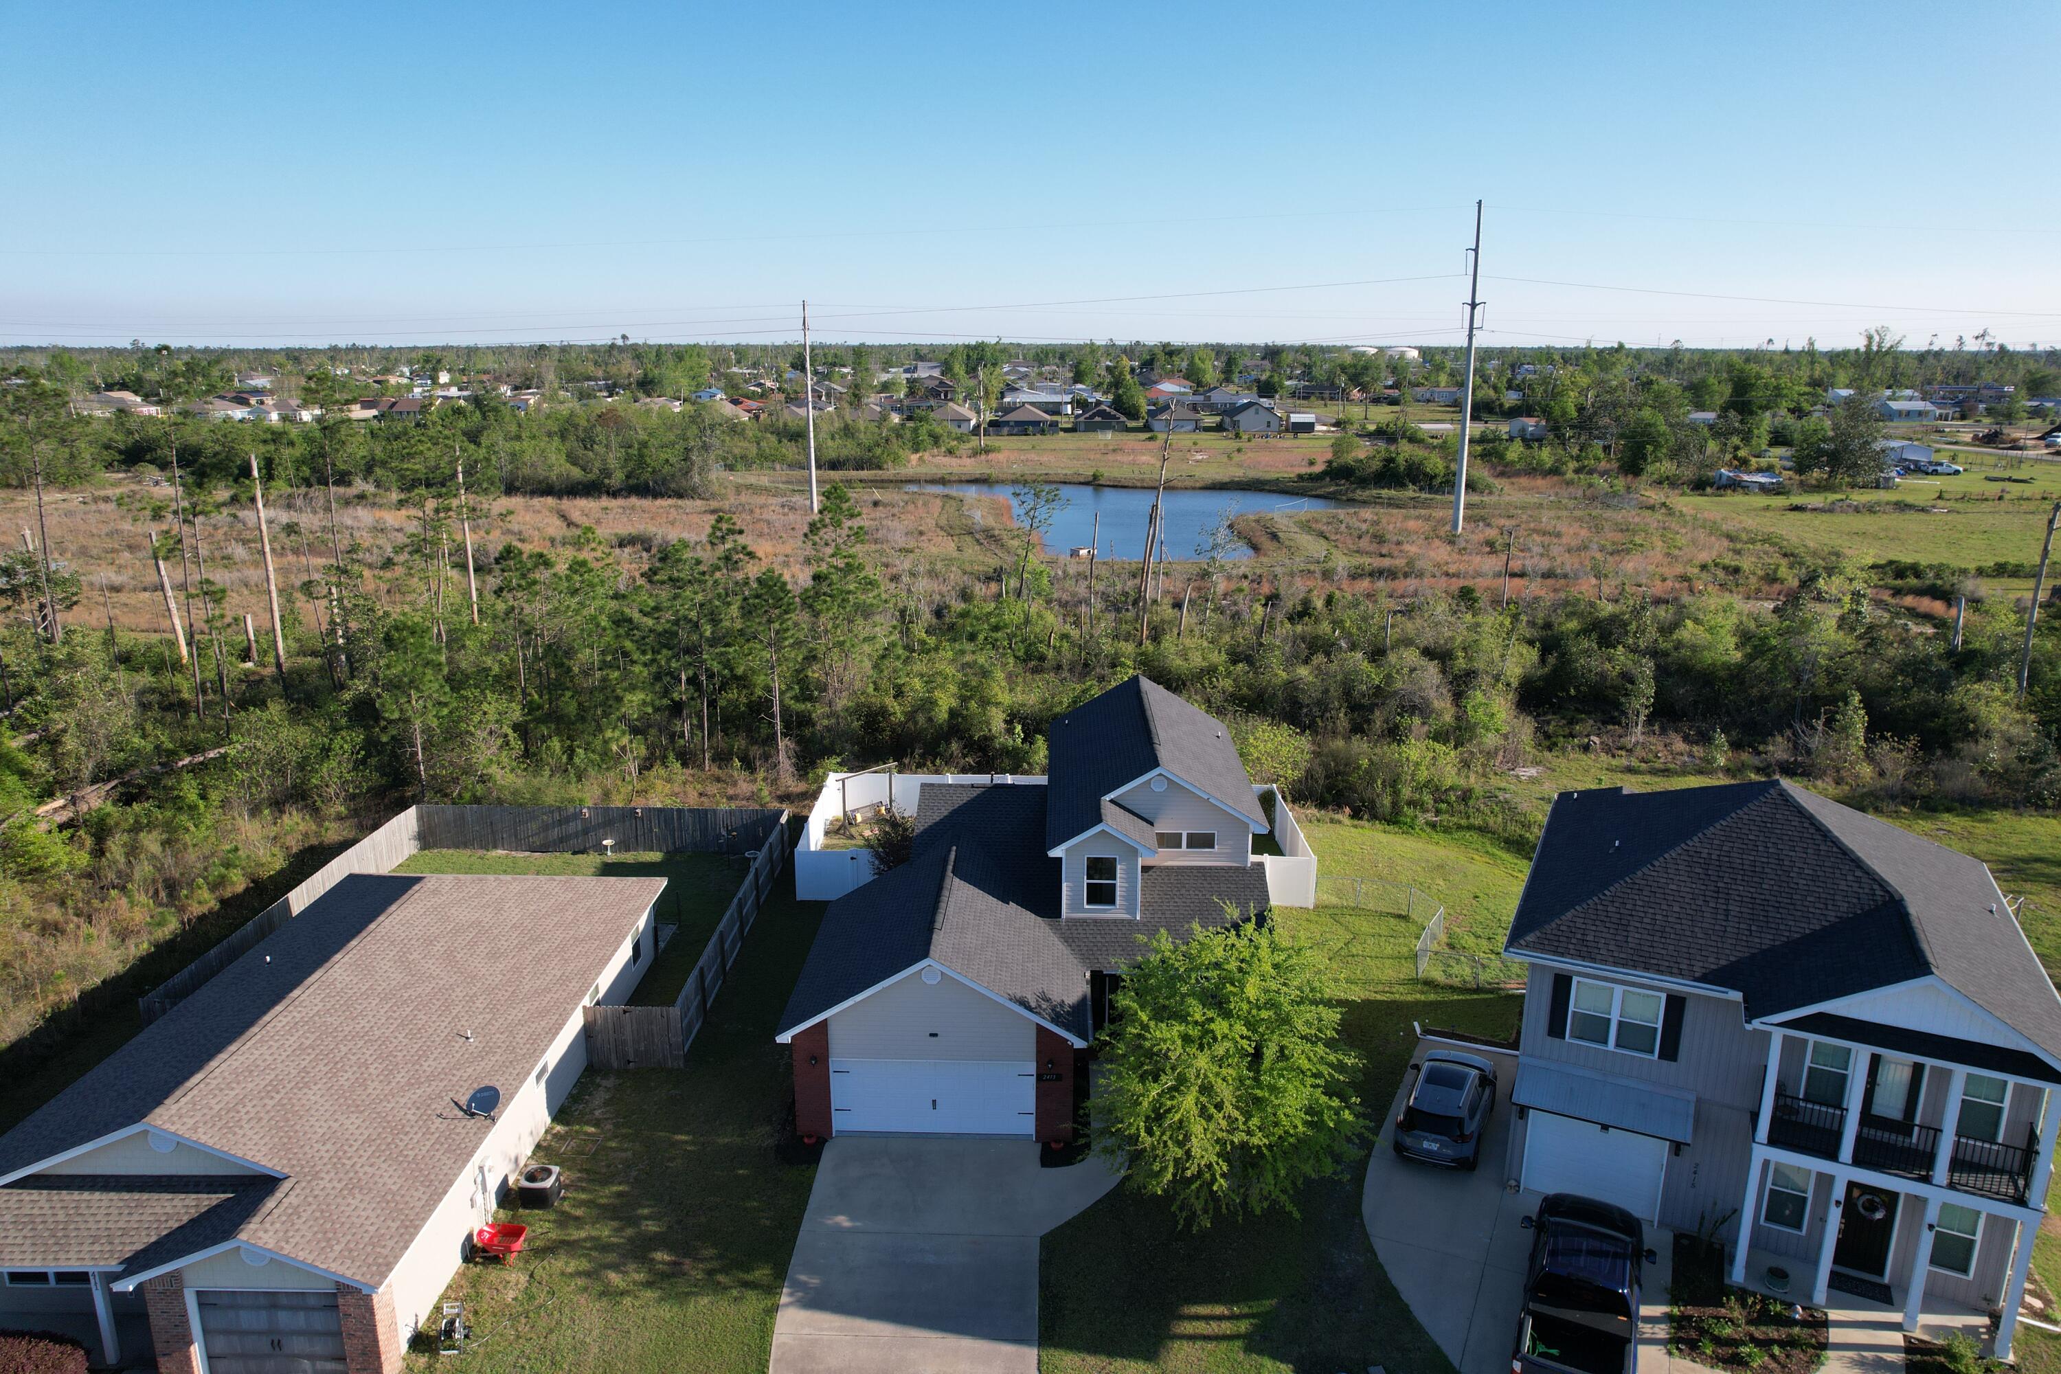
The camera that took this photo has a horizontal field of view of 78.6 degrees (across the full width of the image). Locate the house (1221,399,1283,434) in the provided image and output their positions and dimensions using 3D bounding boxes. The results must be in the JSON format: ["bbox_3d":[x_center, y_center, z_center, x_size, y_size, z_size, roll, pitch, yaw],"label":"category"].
[{"bbox_3d":[48.250,-58.785,273.690,10.600,6.100,14.500,0,15,1],"label":"house"}]

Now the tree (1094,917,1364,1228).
[{"bbox_3d":[4.350,8.290,27.670,6.000,6.600,6.000,0,15,0],"label":"tree"}]

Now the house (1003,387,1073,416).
[{"bbox_3d":[1.800,-75.825,335.380,18.200,6.400,10.500,0,15,1],"label":"house"}]

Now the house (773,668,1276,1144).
[{"bbox_3d":[0.480,5.311,36.963,12.350,7.450,16.300,0,15,1],"label":"house"}]

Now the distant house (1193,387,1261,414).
[{"bbox_3d":[54.132,-79.044,348.468,19.000,6.200,12.500,0,15,0],"label":"distant house"}]

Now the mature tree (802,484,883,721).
[{"bbox_3d":[-9.334,-3.956,62.152,4.100,11.900,4.100,0,15,0],"label":"mature tree"}]

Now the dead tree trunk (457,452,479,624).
[{"bbox_3d":[-36.500,-9.261,81.755,0.500,11.900,0.500,0,15,0],"label":"dead tree trunk"}]

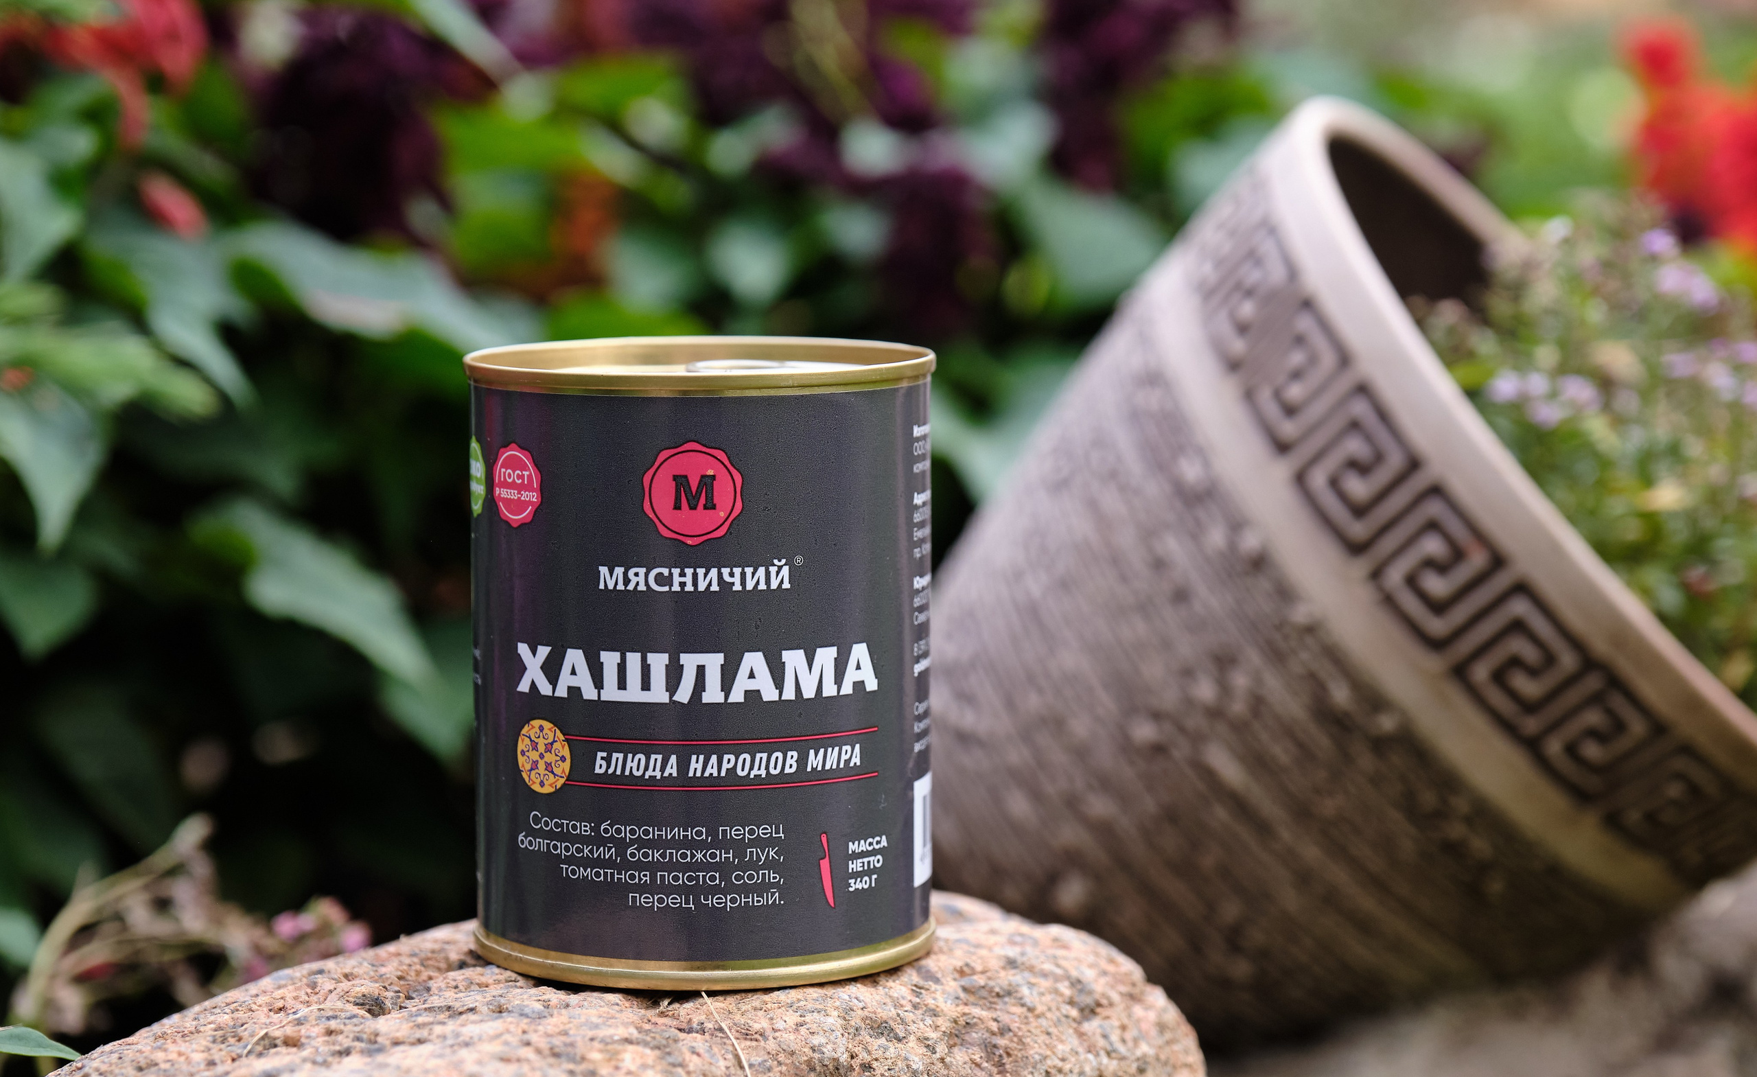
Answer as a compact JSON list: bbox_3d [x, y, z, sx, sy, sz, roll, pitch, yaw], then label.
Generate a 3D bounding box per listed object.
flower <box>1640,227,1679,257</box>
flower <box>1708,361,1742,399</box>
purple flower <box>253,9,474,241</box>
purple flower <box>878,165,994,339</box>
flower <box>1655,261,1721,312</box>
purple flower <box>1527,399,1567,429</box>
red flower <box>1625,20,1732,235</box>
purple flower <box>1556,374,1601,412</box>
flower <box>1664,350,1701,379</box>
[{"bbox_3d":[0.189,-0.071,0.980,0.009,0.007,0.008,1,7,11],"label":"flower"},{"bbox_3d":[0.203,-0.038,0.970,0.007,0.009,0.008,1,7,12],"label":"flower"},{"bbox_3d":[-0.191,-0.153,1.500,0.078,0.082,0.070,0,7,0],"label":"purple flower"},{"bbox_3d":[0.024,-0.117,1.650,0.045,0.067,0.045,0,7,0],"label":"purple flower"},{"bbox_3d":[0.196,-0.061,0.980,0.015,0.012,0.014,1,7,11],"label":"flower"},{"bbox_3d":[0.157,-0.029,0.950,0.009,0.007,0.008,1,7,9],"label":"purple flower"},{"bbox_3d":[0.493,-0.253,2.500,0.063,0.126,0.063,0,7,0],"label":"red flower"},{"bbox_3d":[0.164,-0.034,0.950,0.010,0.009,0.009,1,7,10],"label":"purple flower"},{"bbox_3d":[0.193,-0.042,0.970,0.008,0.007,0.007,1,7,11],"label":"flower"}]

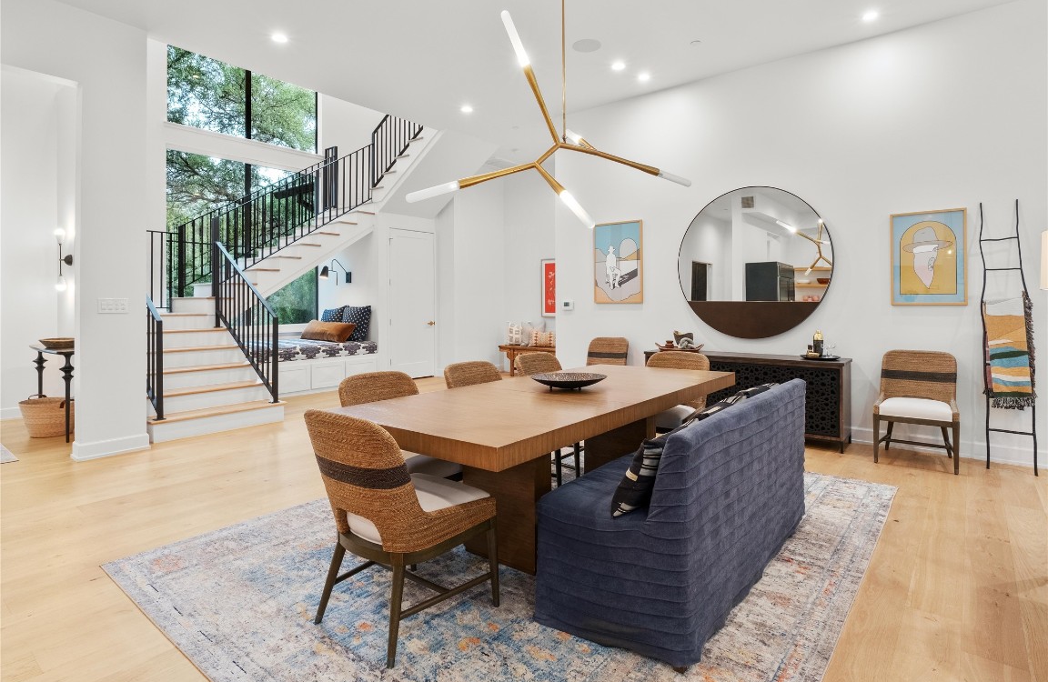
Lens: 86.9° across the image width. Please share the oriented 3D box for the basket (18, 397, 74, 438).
[{"bbox_3d":[-4.420,0.711,5.220,0.500,0.340,0.500,2,2,39],"label":"basket"}]

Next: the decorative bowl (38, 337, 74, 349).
[{"bbox_3d":[-4.482,0.032,5.420,0.340,0.095,0.340,3,5,38],"label":"decorative bowl"}]

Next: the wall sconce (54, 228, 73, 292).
[{"bbox_3d":[-4.810,-0.846,5.780,0.115,0.660,0.150,2,2,39],"label":"wall sconce"}]

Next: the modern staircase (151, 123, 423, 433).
[{"bbox_3d":[-3.098,-1.425,7.544,2.700,4.000,2.900,3,5,38],"label":"modern staircase"}]

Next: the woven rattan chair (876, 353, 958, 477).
[{"bbox_3d":[3.161,0.530,4.426,0.530,0.865,0.600,3,5,38],"label":"woven rattan chair"}]

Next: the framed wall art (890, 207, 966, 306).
[{"bbox_3d":[3.327,-0.677,4.563,0.515,0.790,0.030,2,2,39],"label":"framed wall art"}]

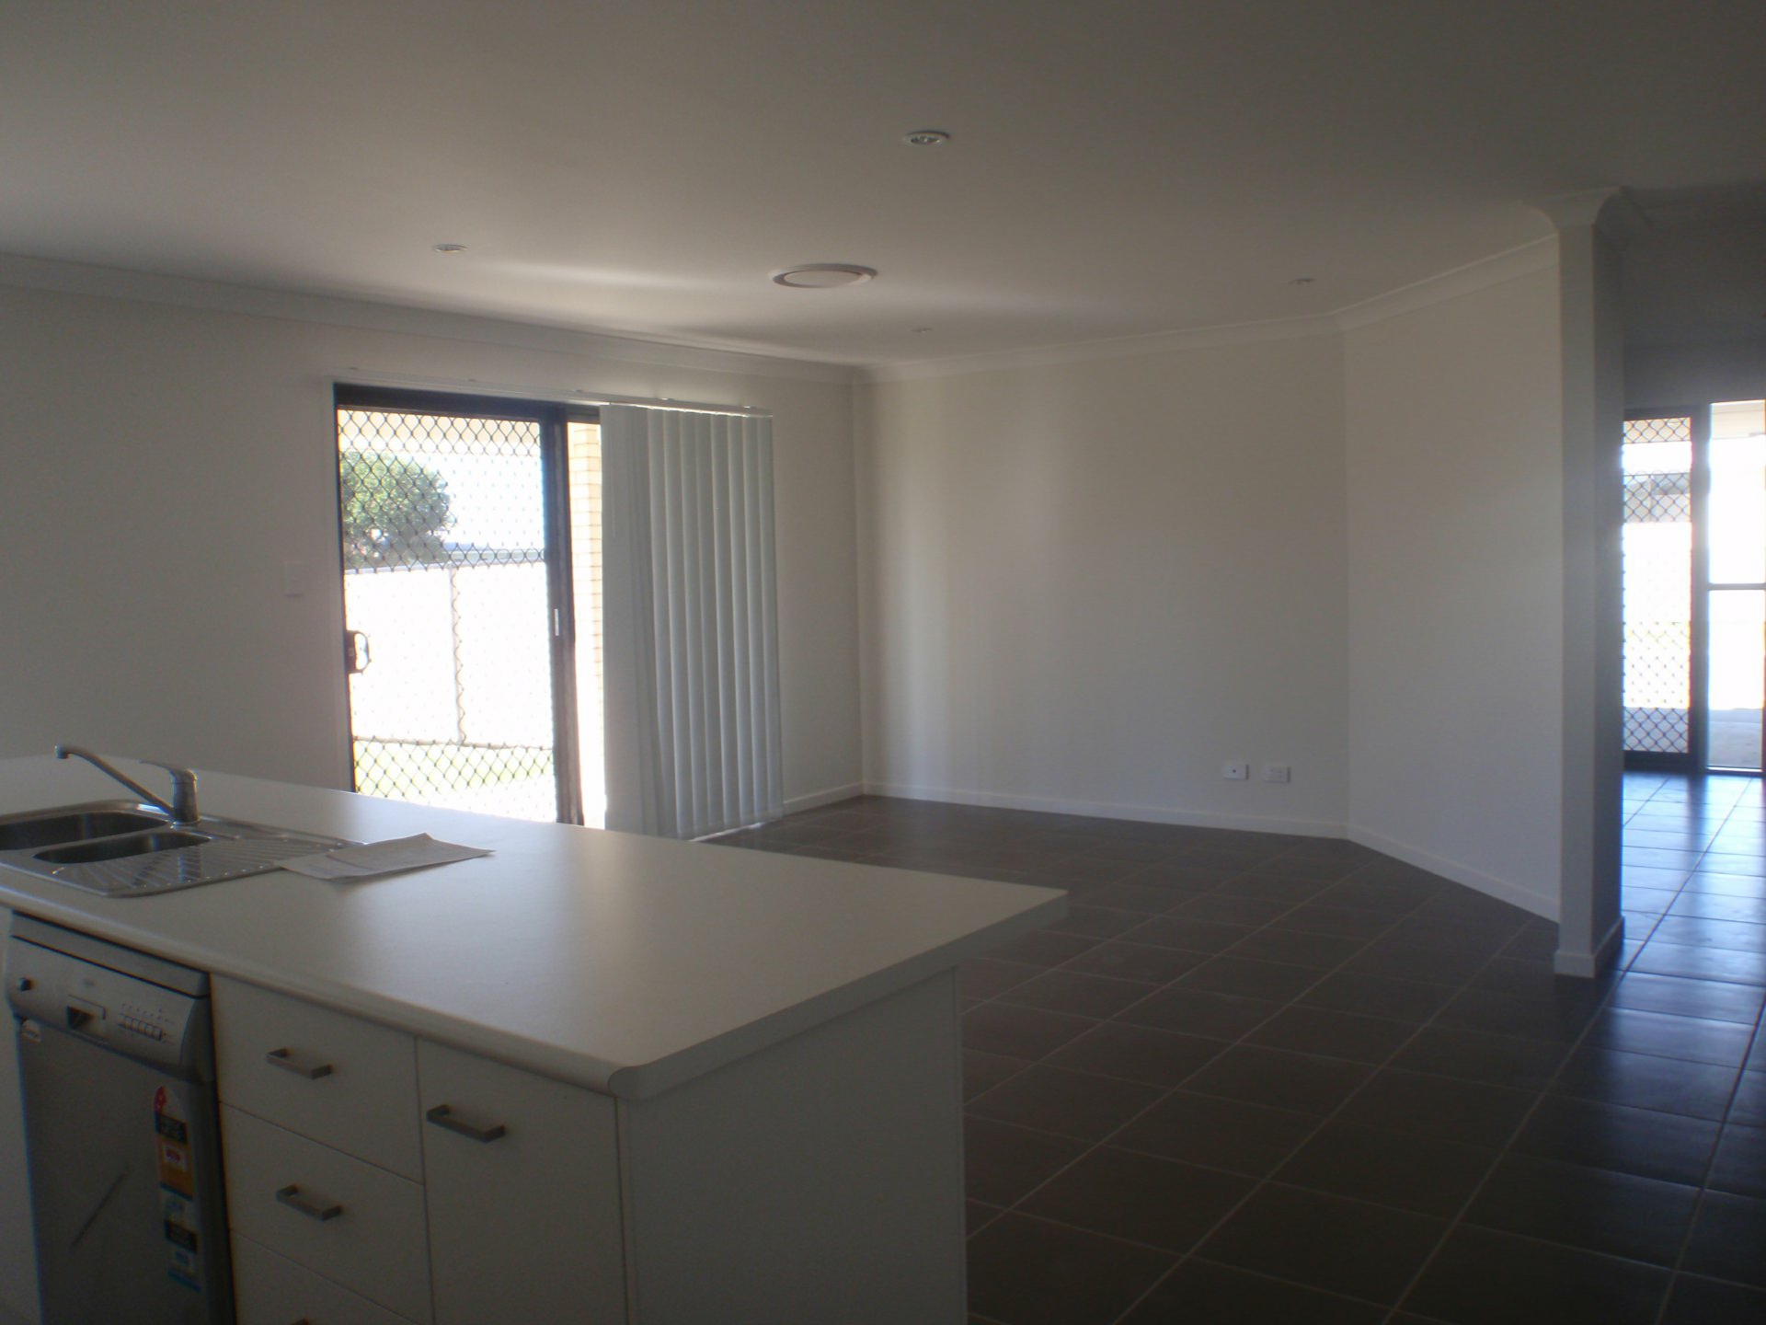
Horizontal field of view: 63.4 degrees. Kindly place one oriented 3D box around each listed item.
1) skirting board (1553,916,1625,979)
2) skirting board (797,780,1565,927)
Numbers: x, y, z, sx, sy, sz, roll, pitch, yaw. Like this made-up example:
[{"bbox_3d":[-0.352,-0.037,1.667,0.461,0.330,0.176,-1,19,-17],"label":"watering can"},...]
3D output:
[{"bbox_3d":[2.300,0.920,4.634,0.116,0.067,0.539,1,5,36],"label":"skirting board"},{"bbox_3d":[1.140,0.826,6.696,4.110,0.067,1.277,1,5,36],"label":"skirting board"}]

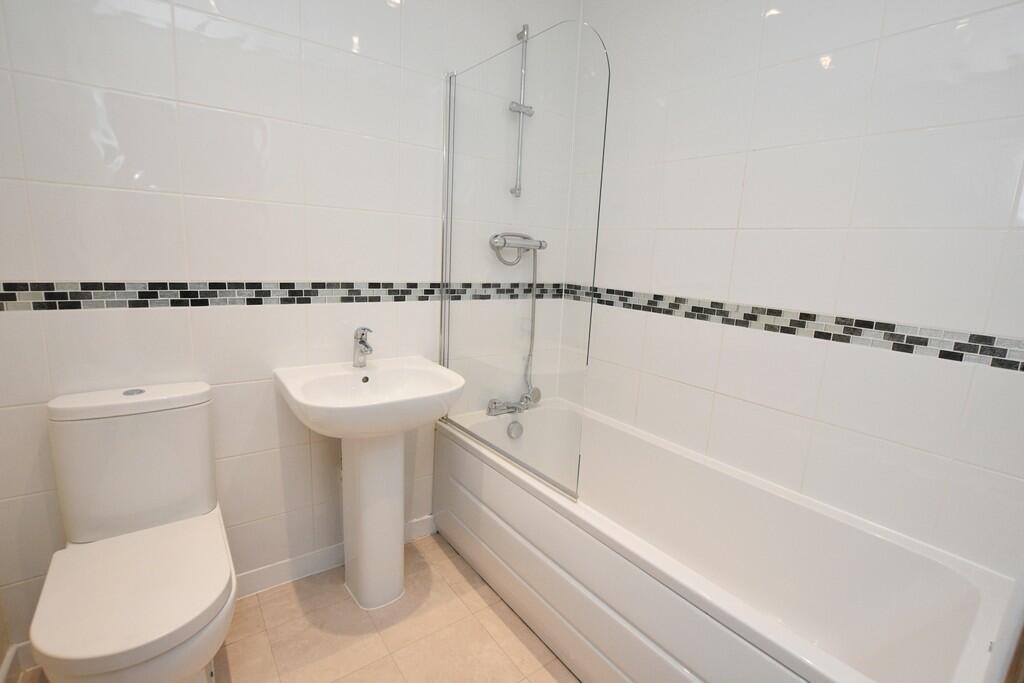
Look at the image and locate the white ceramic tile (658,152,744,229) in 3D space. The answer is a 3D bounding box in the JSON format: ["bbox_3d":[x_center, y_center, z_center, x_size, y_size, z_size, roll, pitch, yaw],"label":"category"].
[{"bbox_3d":[0.690,-0.548,1.597,0.010,0.250,0.330,-5,14,-36],"label":"white ceramic tile"}]

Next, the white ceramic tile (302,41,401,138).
[{"bbox_3d":[-0.551,-0.857,1.484,0.325,0.255,0.010,-4,11,-33],"label":"white ceramic tile"}]

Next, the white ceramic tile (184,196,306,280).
[{"bbox_3d":[-0.851,-0.325,1.387,0.325,0.255,0.010,-4,11,-33],"label":"white ceramic tile"}]

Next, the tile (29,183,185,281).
[{"bbox_3d":[-1.098,-0.294,1.180,0.330,0.250,0.010,-5,13,-36],"label":"tile"}]

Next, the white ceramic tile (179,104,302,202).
[{"bbox_3d":[-0.835,-0.576,1.342,0.330,0.250,0.010,-5,14,-36],"label":"white ceramic tile"}]

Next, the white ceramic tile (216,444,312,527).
[{"bbox_3d":[-0.873,0.503,1.498,0.330,0.250,0.010,-5,14,-36],"label":"white ceramic tile"}]

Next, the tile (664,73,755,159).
[{"bbox_3d":[0.709,-0.806,1.551,0.010,0.255,0.313,-5,13,-41],"label":"tile"}]

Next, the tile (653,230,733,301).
[{"bbox_3d":[0.680,-0.288,1.640,0.010,0.250,0.330,-5,13,-36],"label":"tile"}]

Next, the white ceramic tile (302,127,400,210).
[{"bbox_3d":[-0.557,-0.595,1.510,0.330,0.250,0.010,-5,14,-36],"label":"white ceramic tile"}]

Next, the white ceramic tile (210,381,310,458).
[{"bbox_3d":[-0.882,0.261,1.480,0.325,0.255,0.010,-4,11,-33],"label":"white ceramic tile"}]

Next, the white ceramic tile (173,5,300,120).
[{"bbox_3d":[-0.814,-0.812,1.278,0.330,0.250,0.010,-5,13,-36],"label":"white ceramic tile"}]

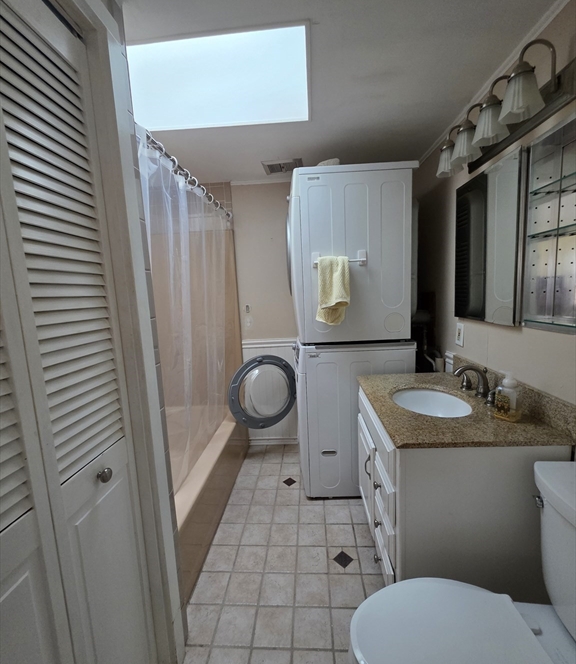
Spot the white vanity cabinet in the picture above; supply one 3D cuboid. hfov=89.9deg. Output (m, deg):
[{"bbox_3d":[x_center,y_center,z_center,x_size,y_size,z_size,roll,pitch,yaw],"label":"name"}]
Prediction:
[{"bbox_3d":[0.685,0.723,1.373,0.553,0.812,0.763,-2,8,4],"label":"white vanity cabinet"}]

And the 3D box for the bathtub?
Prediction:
[{"bbox_3d":[-0.760,0.931,1.917,0.740,0.397,1.352,-2,8,4],"label":"bathtub"}]

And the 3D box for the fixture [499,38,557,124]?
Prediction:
[{"bbox_3d":[0.754,-0.790,0.908,0.163,0.219,0.121,-2,8,4],"label":"fixture"}]

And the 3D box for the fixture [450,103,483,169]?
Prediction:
[{"bbox_3d":[0.775,-0.832,1.207,0.163,0.219,0.121,-2,8,4],"label":"fixture"}]

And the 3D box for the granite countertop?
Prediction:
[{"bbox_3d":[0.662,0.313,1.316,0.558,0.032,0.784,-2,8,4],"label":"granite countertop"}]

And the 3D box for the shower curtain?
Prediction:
[{"bbox_3d":[-0.498,-0.005,1.779,0.108,1.668,1.298,-2,8,4],"label":"shower curtain"}]

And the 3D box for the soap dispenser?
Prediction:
[{"bbox_3d":[0.820,0.234,1.071,0.062,0.182,0.072,-6,8,-19],"label":"soap dispenser"}]

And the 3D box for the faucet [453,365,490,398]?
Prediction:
[{"bbox_3d":[0.820,0.222,1.284,0.164,0.148,0.075,-2,8,4],"label":"faucet"}]

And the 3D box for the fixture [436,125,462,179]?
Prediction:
[{"bbox_3d":[0.785,-0.854,1.361,0.163,0.219,0.121,-2,8,4],"label":"fixture"}]

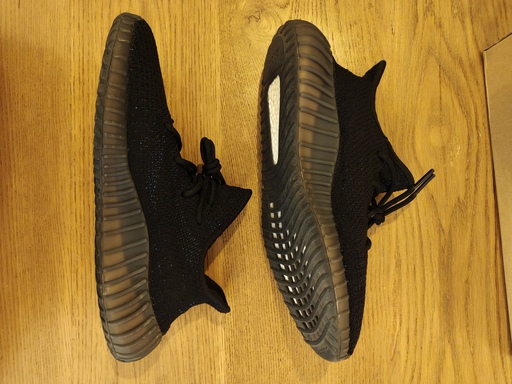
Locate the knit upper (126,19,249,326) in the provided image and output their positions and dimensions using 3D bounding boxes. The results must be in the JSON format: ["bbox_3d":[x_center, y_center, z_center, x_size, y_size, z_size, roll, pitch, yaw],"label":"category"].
[{"bbox_3d":[-0.057,-0.013,0.321,0.115,0.100,0.277,0,90,-19],"label":"knit upper"}]

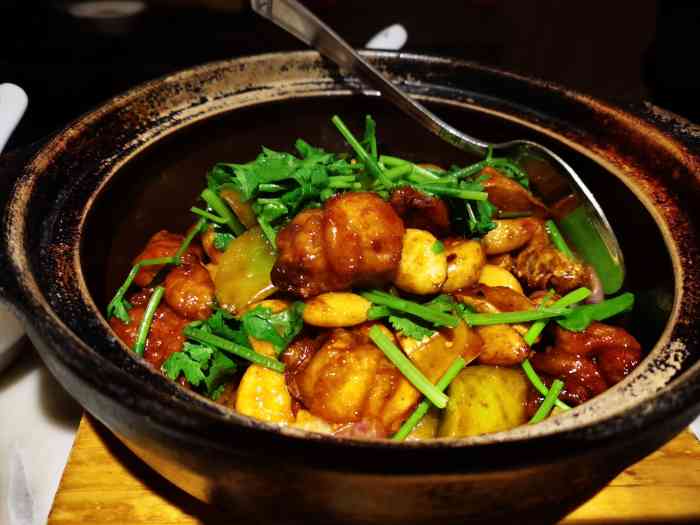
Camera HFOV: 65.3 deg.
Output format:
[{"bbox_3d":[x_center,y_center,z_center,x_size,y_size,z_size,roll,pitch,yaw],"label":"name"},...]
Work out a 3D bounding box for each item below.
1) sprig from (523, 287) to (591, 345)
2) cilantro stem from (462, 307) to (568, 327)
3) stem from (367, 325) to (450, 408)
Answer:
[{"bbox_3d":[0.081,0.021,0.211,0.040,0.005,0.005,-32,49,-24],"label":"sprig"},{"bbox_3d":[0.063,0.020,0.207,0.043,0.004,0.004,-3,39,-13],"label":"cilantro stem"},{"bbox_3d":[0.019,0.035,0.184,0.004,0.004,0.035,-30,65,-34],"label":"stem"}]

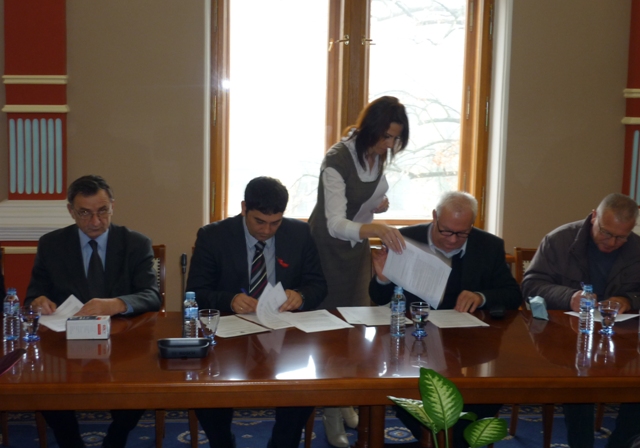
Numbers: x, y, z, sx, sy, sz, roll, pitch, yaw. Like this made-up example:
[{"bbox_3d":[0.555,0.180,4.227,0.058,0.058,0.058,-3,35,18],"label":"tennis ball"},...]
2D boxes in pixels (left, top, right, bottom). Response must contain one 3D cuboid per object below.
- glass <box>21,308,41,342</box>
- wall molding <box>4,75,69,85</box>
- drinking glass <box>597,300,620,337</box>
[{"bbox_3d":[-1.057,0.364,3.514,0.077,0.122,0.077,-1,8,-17],"label":"glass"},{"bbox_3d":[-1.613,-0.818,5.445,0.375,0.054,0.070,1,7,-5],"label":"wall molding"},{"bbox_3d":[1.156,0.378,3.824,0.077,0.122,0.077,4,8,17],"label":"drinking glass"}]

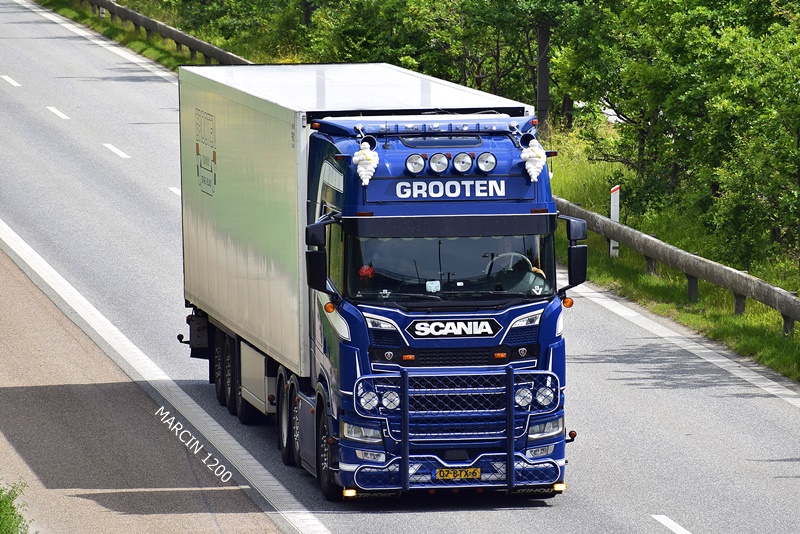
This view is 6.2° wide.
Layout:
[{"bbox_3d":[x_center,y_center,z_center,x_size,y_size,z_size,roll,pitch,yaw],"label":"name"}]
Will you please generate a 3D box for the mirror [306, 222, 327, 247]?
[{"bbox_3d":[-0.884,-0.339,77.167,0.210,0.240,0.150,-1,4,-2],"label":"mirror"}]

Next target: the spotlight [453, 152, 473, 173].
[{"bbox_3d":[0.662,-1.090,76.908,0.210,0.210,0.130,-1,4,-7],"label":"spotlight"}]

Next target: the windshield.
[{"bbox_3d":[0.532,0.000,76.845,2.200,0.800,0.340,-1,4,-7],"label":"windshield"}]

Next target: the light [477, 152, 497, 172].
[{"bbox_3d":[0.912,-1.100,77.065,0.210,0.210,0.110,-1,4,-7],"label":"light"}]

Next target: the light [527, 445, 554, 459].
[{"bbox_3d":[1.473,1.934,76.901,0.295,0.120,0.130,-2,4,-17],"label":"light"}]

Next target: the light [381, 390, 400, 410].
[{"bbox_3d":[-0.093,1.395,76.482,0.200,0.200,0.110,-1,4,-7],"label":"light"}]

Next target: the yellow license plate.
[{"bbox_3d":[0.599,2.175,76.900,0.510,0.110,0.015,-1,4,-7],"label":"yellow license plate"}]

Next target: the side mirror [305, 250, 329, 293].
[{"bbox_3d":[-0.877,0.053,77.192,0.210,0.430,0.150,-1,4,-2],"label":"side mirror"}]

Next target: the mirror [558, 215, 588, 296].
[{"bbox_3d":[1.833,-0.121,77.516,0.290,0.850,0.250,-1,4,-10],"label":"mirror"}]

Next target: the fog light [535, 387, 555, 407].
[{"bbox_3d":[1.518,1.358,76.678,0.200,0.200,0.110,-1,4,-7],"label":"fog light"}]

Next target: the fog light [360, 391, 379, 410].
[{"bbox_3d":[-0.321,1.398,76.638,0.210,0.210,0.120,-1,4,-7],"label":"fog light"}]

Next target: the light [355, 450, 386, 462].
[{"bbox_3d":[-0.308,1.981,76.684,0.295,0.120,0.130,-1,4,3],"label":"light"}]

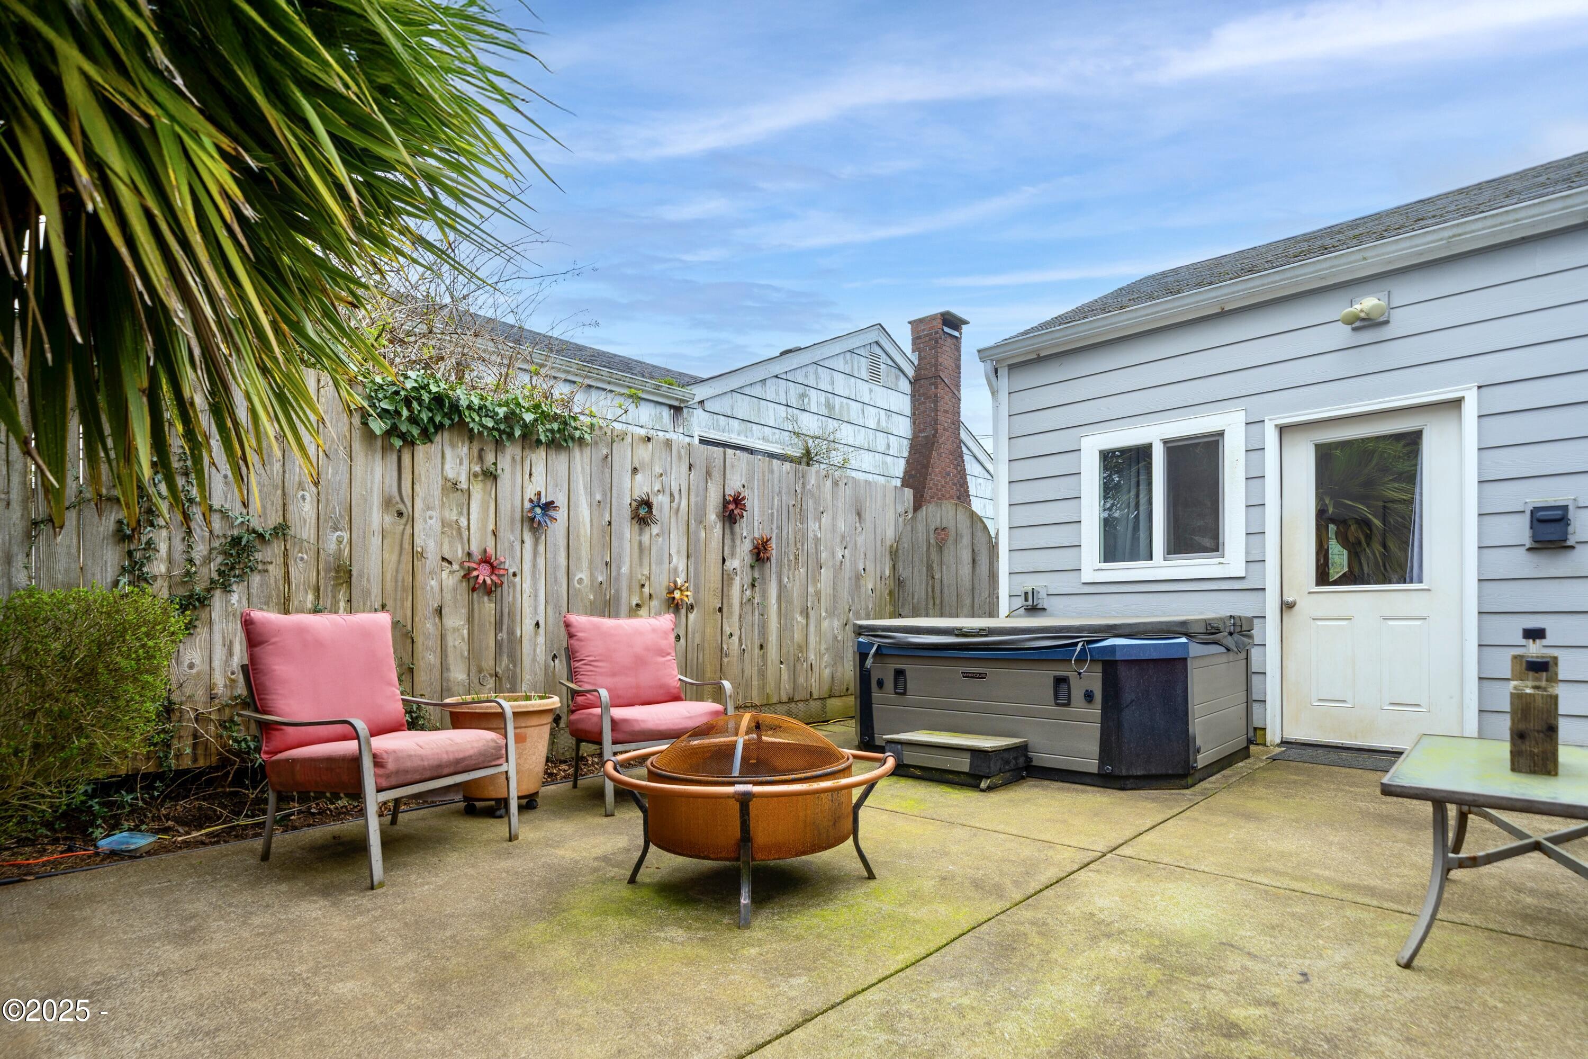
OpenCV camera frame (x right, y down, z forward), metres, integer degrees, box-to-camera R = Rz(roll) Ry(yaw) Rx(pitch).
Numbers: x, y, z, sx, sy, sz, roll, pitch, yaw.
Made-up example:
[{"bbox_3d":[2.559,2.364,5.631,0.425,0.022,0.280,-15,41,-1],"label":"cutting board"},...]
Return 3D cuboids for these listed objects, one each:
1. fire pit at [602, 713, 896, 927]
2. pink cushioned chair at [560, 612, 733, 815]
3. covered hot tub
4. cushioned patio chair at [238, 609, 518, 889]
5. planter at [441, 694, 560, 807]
[{"bbox_3d":[-0.137,0.856,2.435,0.930,0.545,0.930,0,-5,-3],"label":"fire pit"},{"bbox_3d":[-0.715,0.842,3.652,0.620,0.870,0.750,3,-5,-29],"label":"pink cushioned chair"},{"bbox_3d":[1.585,1.000,4.820,2.100,0.840,1.650,-4,-6,43],"label":"covered hot tub"},{"bbox_3d":[-1.501,0.730,2.734,0.750,0.870,0.620,-2,-5,24],"label":"cushioned patio chair"},{"bbox_3d":[-1.281,0.990,3.290,0.475,0.485,0.475,2,-5,-21],"label":"planter"}]

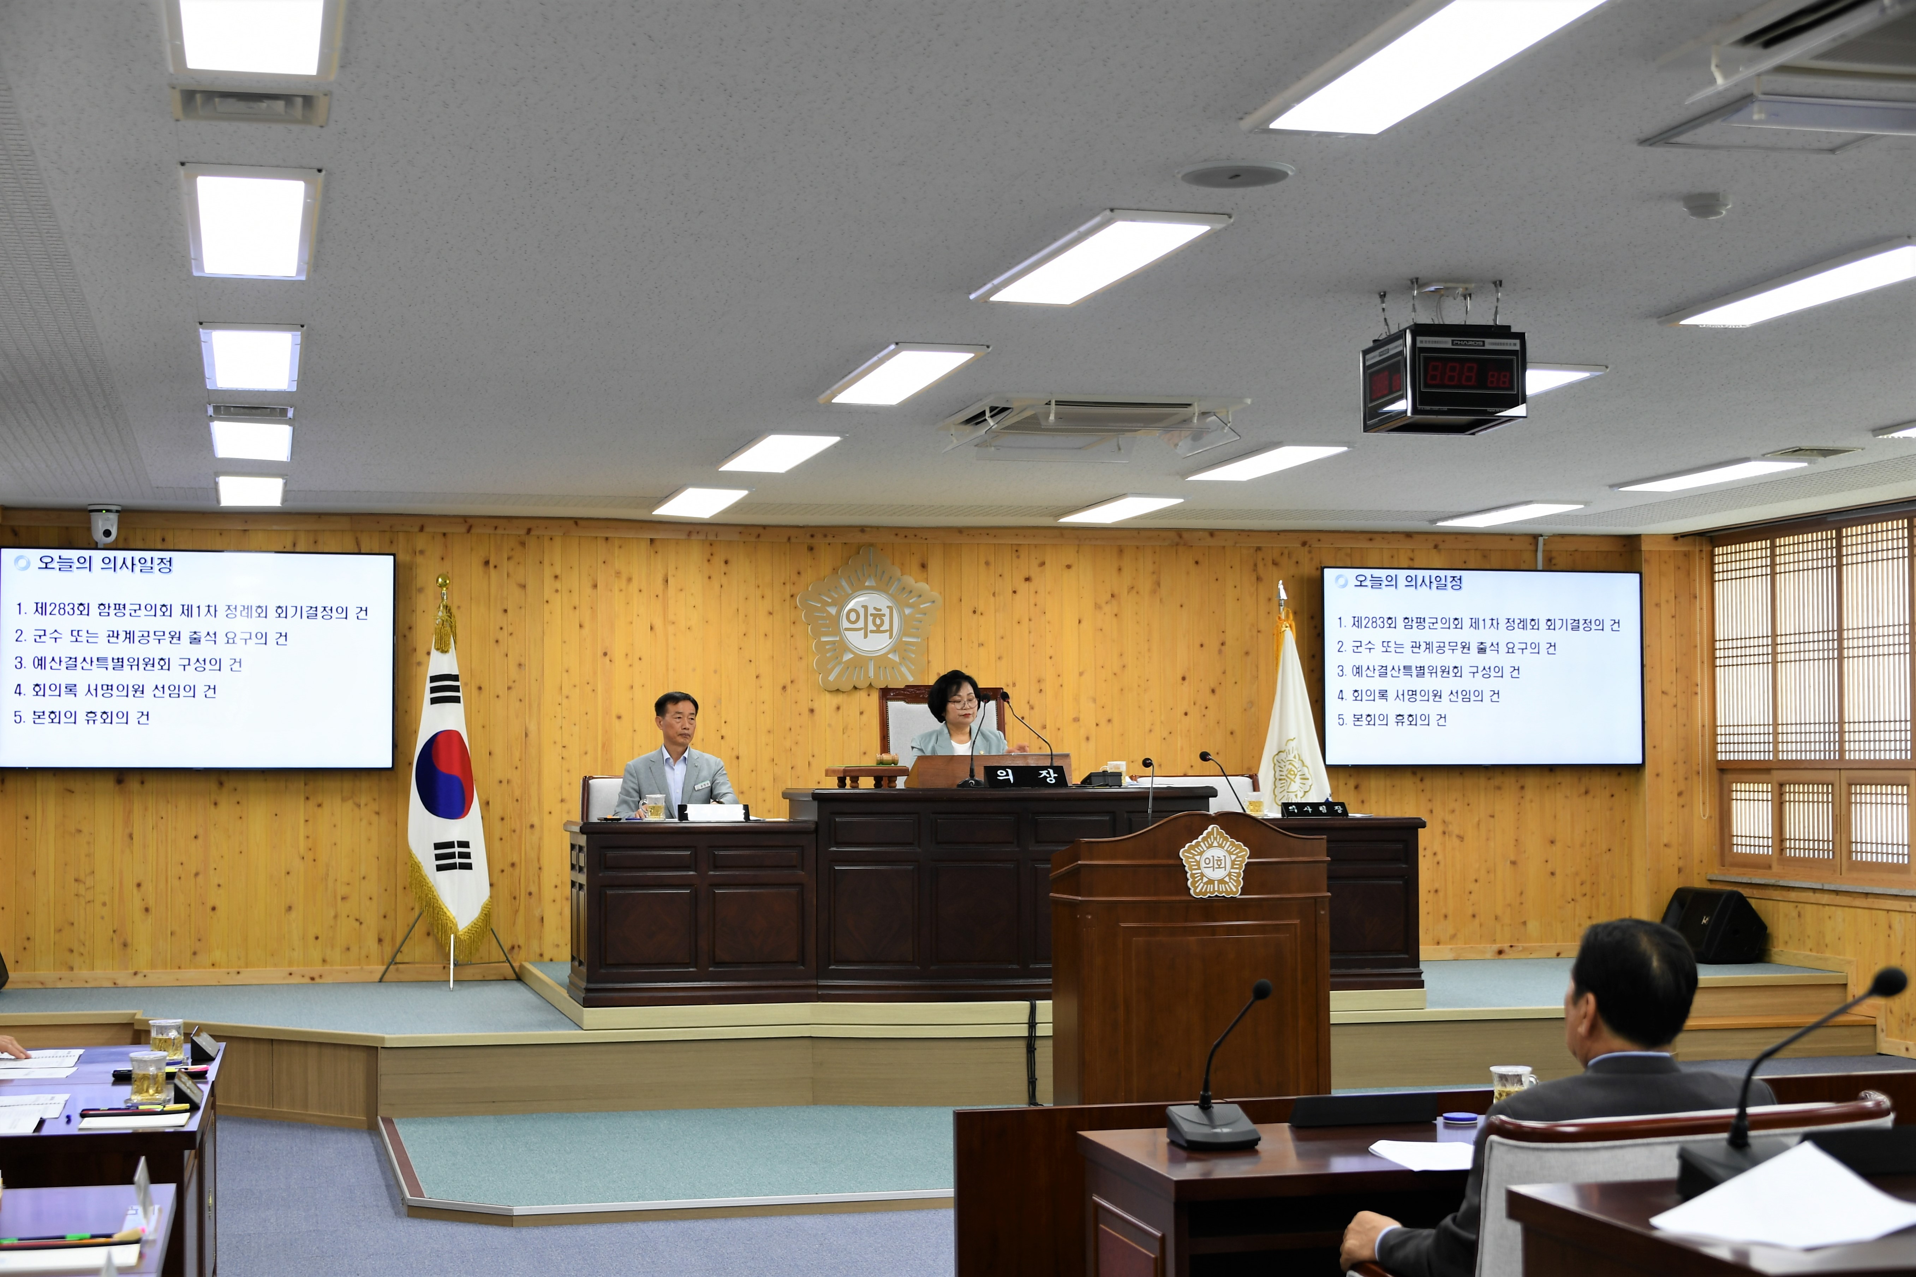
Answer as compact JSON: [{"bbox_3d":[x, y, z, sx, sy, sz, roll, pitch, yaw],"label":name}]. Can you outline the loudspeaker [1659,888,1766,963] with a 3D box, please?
[{"bbox_3d":[4.168,1.591,14.749,0.375,0.380,0.600,1,-3,-15],"label":"loudspeaker"}]

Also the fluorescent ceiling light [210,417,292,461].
[{"bbox_3d":[-2.803,-0.790,10.573,0.310,0.050,1.220,1,-3,-15],"label":"fluorescent ceiling light"}]

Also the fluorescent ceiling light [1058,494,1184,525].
[{"bbox_3d":[0.805,-0.662,13.332,0.310,0.050,1.220,1,-3,-15],"label":"fluorescent ceiling light"}]

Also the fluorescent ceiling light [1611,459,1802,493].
[{"bbox_3d":[3.357,-0.724,11.904,0.310,0.036,1.220,1,-3,-15],"label":"fluorescent ceiling light"}]

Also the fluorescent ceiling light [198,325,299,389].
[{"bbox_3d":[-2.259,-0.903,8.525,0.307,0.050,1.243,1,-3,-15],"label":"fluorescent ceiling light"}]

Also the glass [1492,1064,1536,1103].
[{"bbox_3d":[1.021,0.837,4.874,0.090,0.096,0.079,1,-3,-15],"label":"glass"}]

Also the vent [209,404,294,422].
[{"bbox_3d":[-2.602,-0.828,9.803,0.306,0.035,0.310,1,-3,-15],"label":"vent"}]

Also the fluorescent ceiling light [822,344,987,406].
[{"bbox_3d":[-0.194,-0.882,9.018,0.310,0.036,1.220,1,-3,-15],"label":"fluorescent ceiling light"}]

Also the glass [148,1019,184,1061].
[{"bbox_3d":[-1.953,0.986,6.566,0.085,0.094,0.088,1,-3,-15],"label":"glass"}]

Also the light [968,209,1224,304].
[{"bbox_3d":[0.355,-0.991,7.036,0.310,0.036,1.220,1,-3,-15],"label":"light"}]

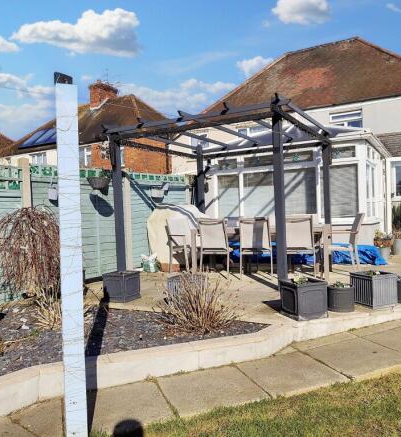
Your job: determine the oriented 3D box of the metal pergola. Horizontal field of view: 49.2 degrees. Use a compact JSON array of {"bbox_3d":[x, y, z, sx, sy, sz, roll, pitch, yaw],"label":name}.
[{"bbox_3d":[0.535,-0.211,7.007,2.601,2.326,3.060,-2,0,28],"label":"metal pergola"}]

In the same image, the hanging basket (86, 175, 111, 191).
[{"bbox_3d":[-1.608,-0.546,6.834,0.377,0.214,0.377,-2,0,0],"label":"hanging basket"}]

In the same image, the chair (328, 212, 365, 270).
[{"bbox_3d":[2.433,0.405,7.192,0.632,0.969,0.581,-2,0,30],"label":"chair"}]

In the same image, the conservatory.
[{"bbox_3d":[2.405,-0.741,10.409,3.519,3.213,4.182,-2,0,29],"label":"conservatory"}]

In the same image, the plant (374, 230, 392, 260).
[{"bbox_3d":[3.647,0.541,8.772,0.367,0.612,0.367,-2,0,29],"label":"plant"}]

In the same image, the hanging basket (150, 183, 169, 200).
[{"bbox_3d":[-0.885,-0.565,9.333,0.286,0.326,0.326,-2,0,29],"label":"hanging basket"}]

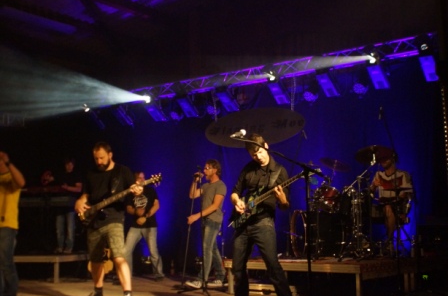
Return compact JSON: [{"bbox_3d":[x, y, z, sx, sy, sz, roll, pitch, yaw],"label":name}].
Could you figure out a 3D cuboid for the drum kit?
[{"bbox_3d":[1.560,0.689,8.100,1.300,1.360,1.500,3,-8,-23],"label":"drum kit"}]

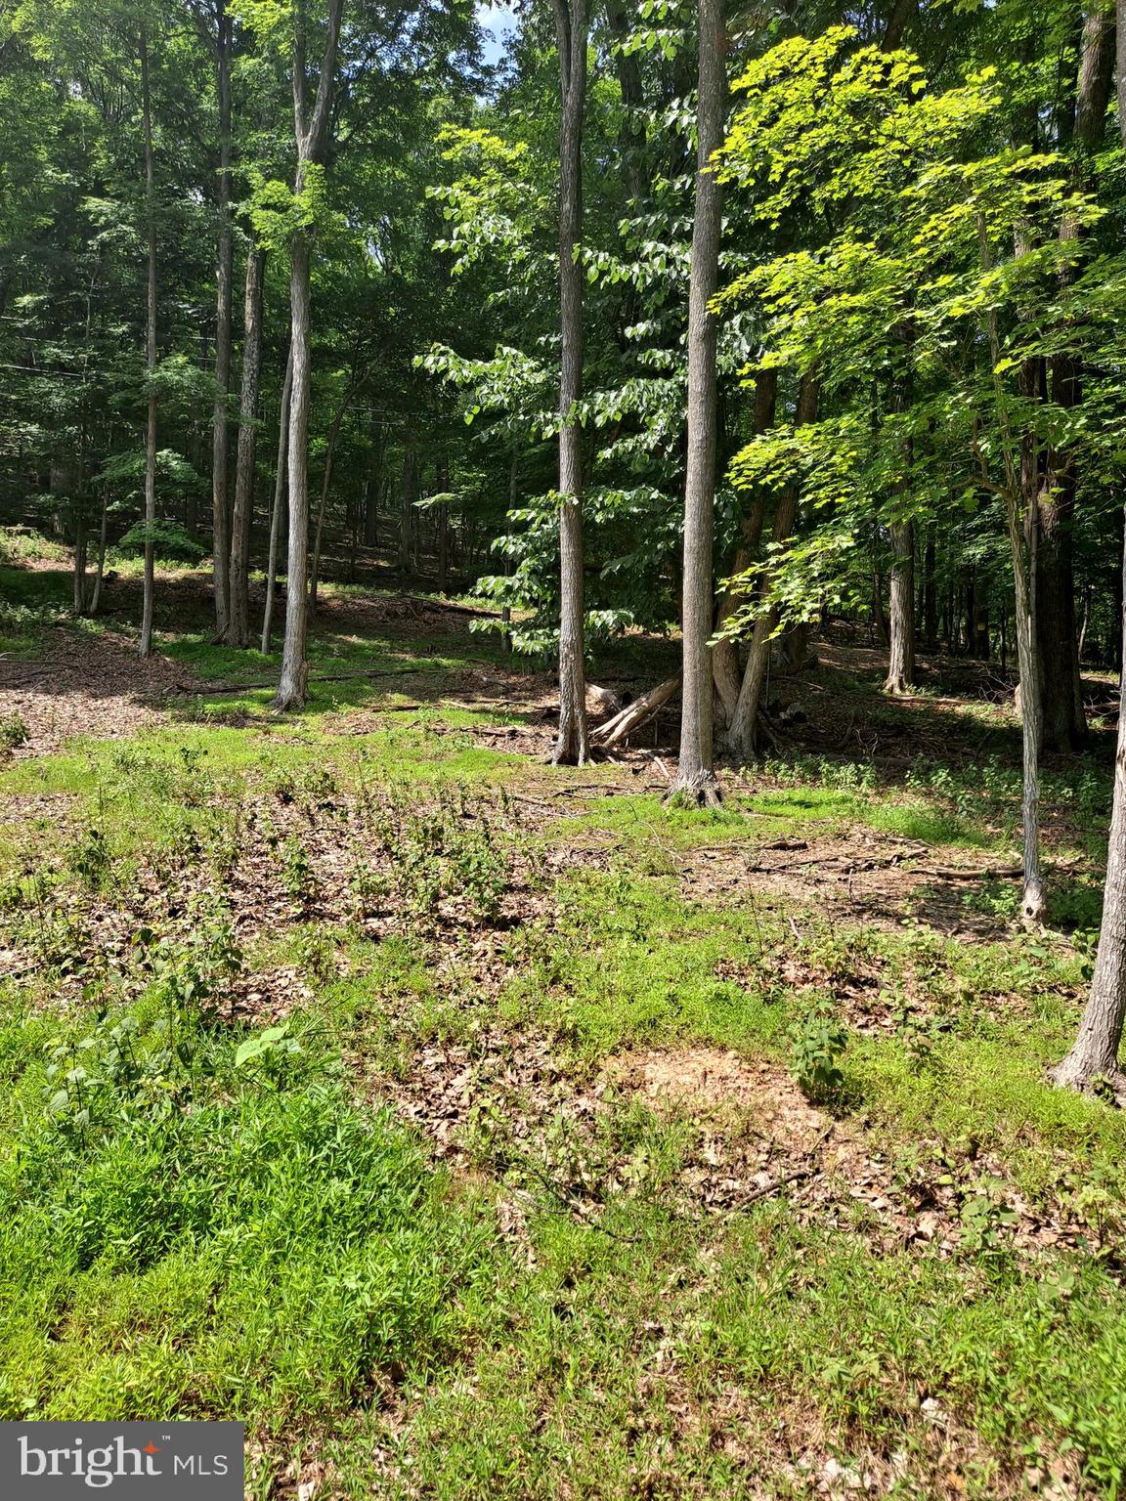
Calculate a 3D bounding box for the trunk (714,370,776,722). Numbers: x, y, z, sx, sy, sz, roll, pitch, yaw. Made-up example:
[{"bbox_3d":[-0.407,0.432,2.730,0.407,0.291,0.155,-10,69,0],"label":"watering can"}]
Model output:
[{"bbox_3d":[2.444,-2.679,14.448,0.500,4.670,0.450,5,4,0],"label":"trunk"}]

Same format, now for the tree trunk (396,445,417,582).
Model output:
[{"bbox_3d":[-4.443,-6.758,30.882,0.420,3.630,0.420,2,4,0],"label":"tree trunk"}]

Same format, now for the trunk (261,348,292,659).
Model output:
[{"bbox_3d":[-4.952,-4.325,18.830,0.250,5.250,0.220,6,4,0],"label":"trunk"}]

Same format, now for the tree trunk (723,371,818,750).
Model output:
[{"bbox_3d":[2.787,-2.365,14.139,0.480,5.000,0.450,8,4,0],"label":"tree trunk"}]

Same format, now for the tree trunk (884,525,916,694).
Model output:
[{"bbox_3d":[6.641,-2.815,21.392,0.520,3.330,0.480,-1,4,0],"label":"tree trunk"}]

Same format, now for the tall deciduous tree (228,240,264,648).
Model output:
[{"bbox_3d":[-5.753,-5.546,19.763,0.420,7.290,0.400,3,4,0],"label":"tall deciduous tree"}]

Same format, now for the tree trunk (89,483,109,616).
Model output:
[{"bbox_3d":[-9.565,-4.177,22.412,0.250,2.710,0.220,7,4,0],"label":"tree trunk"}]

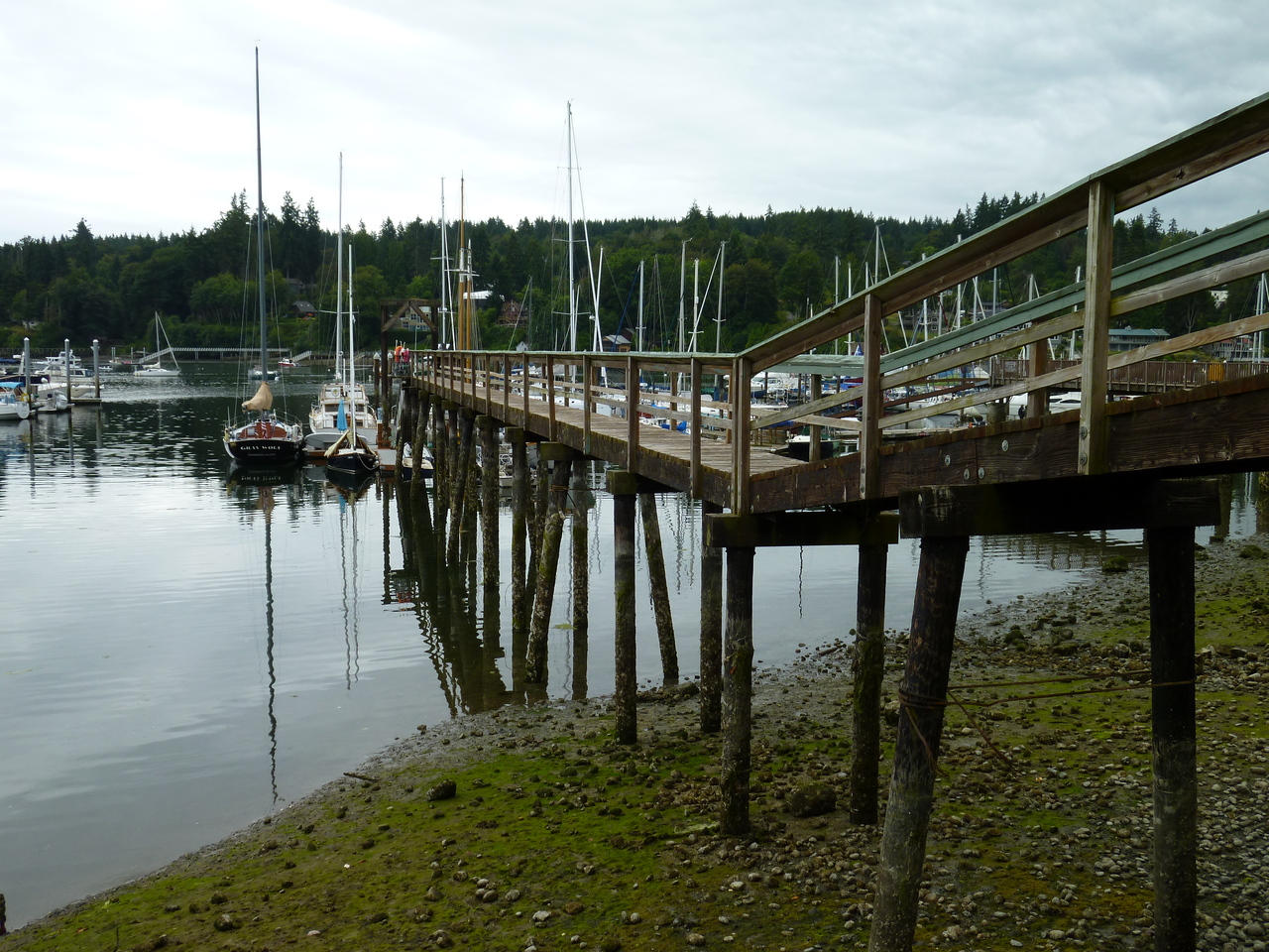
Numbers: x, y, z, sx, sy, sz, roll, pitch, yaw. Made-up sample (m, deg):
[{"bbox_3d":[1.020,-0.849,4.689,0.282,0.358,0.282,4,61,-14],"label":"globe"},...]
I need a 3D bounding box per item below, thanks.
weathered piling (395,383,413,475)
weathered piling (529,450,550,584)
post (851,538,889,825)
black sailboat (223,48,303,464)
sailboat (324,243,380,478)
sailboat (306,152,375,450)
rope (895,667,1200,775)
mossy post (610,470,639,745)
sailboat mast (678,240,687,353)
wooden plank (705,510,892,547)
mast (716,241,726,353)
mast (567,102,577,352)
[{"bbox_3d":[-10.071,-1.952,52.513,0.300,3.977,0.300,4,5,-11],"label":"weathered piling"},{"bbox_3d":[-2.208,0.728,28.655,0.290,3.739,0.290,0,6,-4],"label":"weathered piling"},{"bbox_3d":[2.273,2.053,11.804,0.270,2.792,0.270,1,6,11],"label":"post"},{"bbox_3d":[-19.830,-11.968,64.389,3.850,21.564,12.800,-1,6,-15],"label":"black sailboat"},{"bbox_3d":[-13.410,-5.619,56.847,2.400,10.417,7.000,-2,6,-16],"label":"sailboat"},{"bbox_3d":[-17.756,-10.594,72.519,3.650,17.215,11.000,-1,6,-15],"label":"sailboat"},{"bbox_3d":[2.335,1.406,6.875,1.851,0.500,0.380,-1,6,-15],"label":"rope"},{"bbox_3d":[-0.120,1.697,15.382,0.280,3.499,0.280,0,6,0],"label":"mossy post"},{"bbox_3d":[3.688,-12.218,93.767,0.220,11.741,0.220,1,6,2],"label":"sailboat mast"},{"bbox_3d":[1.575,0.490,11.317,1.806,0.271,0.250,-1,6,-12],"label":"wooden plank"},{"bbox_3d":[6.768,-11.857,94.043,0.200,12.711,0.200,-1,6,-14],"label":"mast"},{"bbox_3d":[-4.857,-17.499,93.371,0.250,22.183,0.250,-1,6,-3],"label":"mast"}]

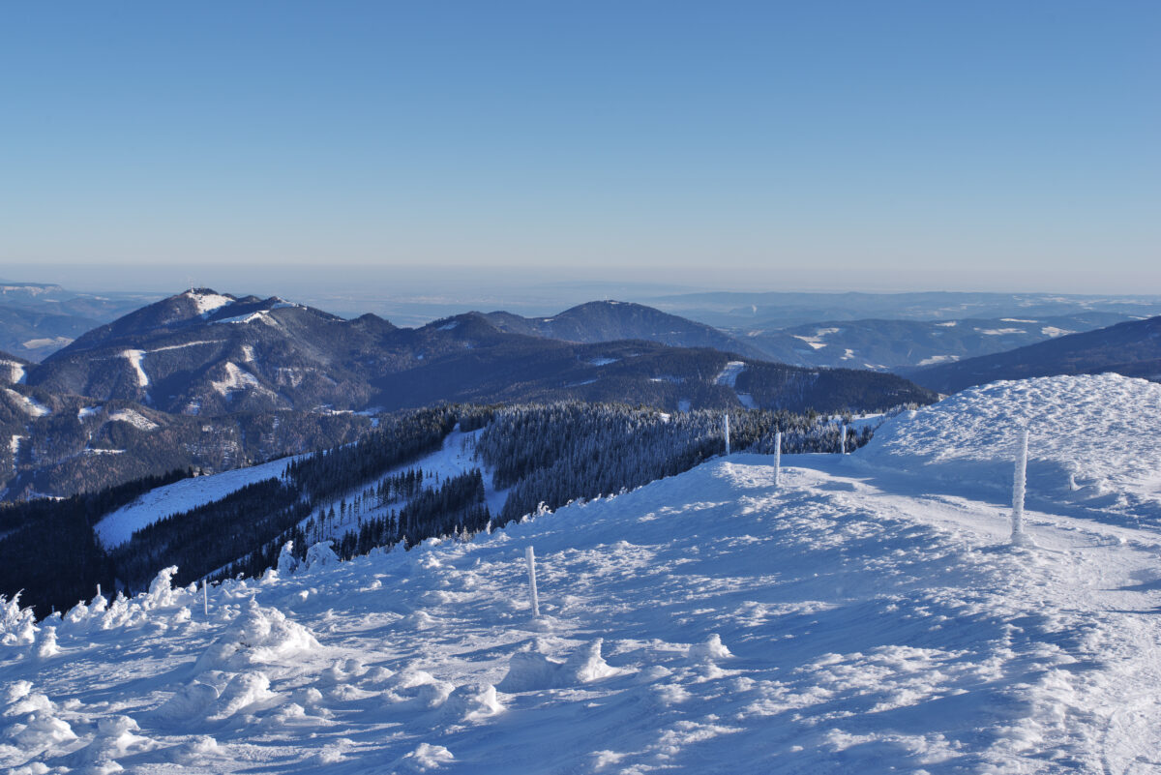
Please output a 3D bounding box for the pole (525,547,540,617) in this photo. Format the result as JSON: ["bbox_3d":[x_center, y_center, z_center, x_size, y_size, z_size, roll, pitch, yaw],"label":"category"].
[{"bbox_3d":[-1.214,4.991,37.310,0.199,1.850,0.199,-5,6,-3],"label":"pole"}]

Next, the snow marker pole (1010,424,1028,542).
[{"bbox_3d":[7.301,1.634,24.105,0.193,1.920,0.193,3,6,17],"label":"snow marker pole"}]

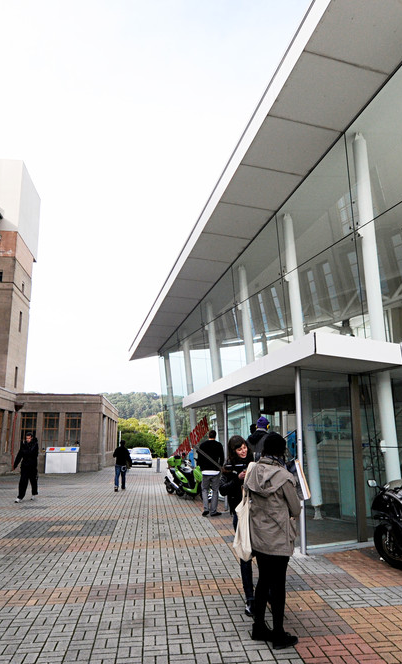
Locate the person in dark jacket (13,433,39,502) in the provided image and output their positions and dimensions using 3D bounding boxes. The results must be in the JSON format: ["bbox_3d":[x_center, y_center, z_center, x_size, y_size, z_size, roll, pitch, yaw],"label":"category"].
[{"bbox_3d":[-4.756,3.718,13.709,0.550,1.800,0.560,-8,-15,30],"label":"person in dark jacket"}]

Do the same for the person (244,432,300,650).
[{"bbox_3d":[0.589,1.698,4.225,0.500,1.640,0.420,-11,-17,38],"label":"person"}]

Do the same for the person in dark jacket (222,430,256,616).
[{"bbox_3d":[0.479,1.877,4.998,0.540,1.640,0.420,9,-16,-35],"label":"person in dark jacket"}]

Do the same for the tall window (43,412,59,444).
[{"bbox_3d":[-8.130,5.425,27.184,0.860,2.000,0.150,1,-13,-6],"label":"tall window"}]

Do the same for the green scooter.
[{"bbox_3d":[-0.536,4.237,14.717,0.680,1.140,1.750,11,-17,-40],"label":"green scooter"}]

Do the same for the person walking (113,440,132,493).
[{"bbox_3d":[-2.811,4.812,18.016,0.600,1.730,0.500,1,-13,-6],"label":"person walking"}]

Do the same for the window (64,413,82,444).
[{"bbox_3d":[-6.721,5.319,26.217,0.851,2.111,0.200,1,-13,-6],"label":"window"}]

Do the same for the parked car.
[{"bbox_3d":[-4.500,9.541,38.067,1.680,1.420,4.100,1,-13,-6],"label":"parked car"}]

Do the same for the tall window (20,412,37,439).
[{"bbox_3d":[-9.288,5.402,27.071,0.850,1.990,0.150,1,-13,-6],"label":"tall window"}]

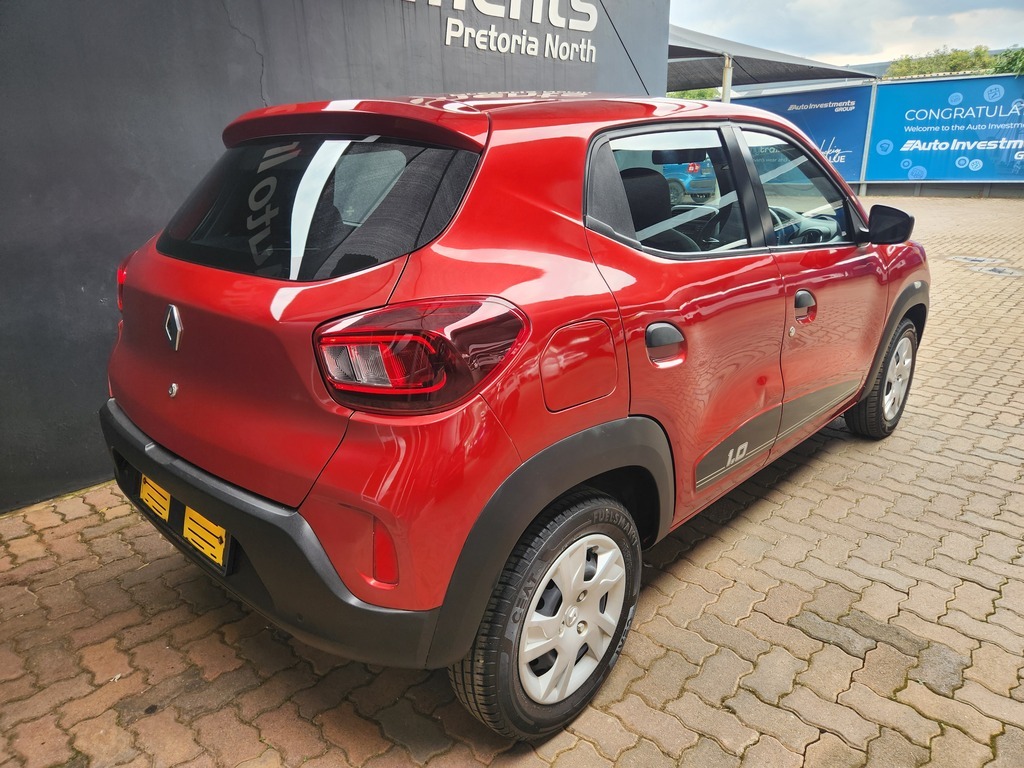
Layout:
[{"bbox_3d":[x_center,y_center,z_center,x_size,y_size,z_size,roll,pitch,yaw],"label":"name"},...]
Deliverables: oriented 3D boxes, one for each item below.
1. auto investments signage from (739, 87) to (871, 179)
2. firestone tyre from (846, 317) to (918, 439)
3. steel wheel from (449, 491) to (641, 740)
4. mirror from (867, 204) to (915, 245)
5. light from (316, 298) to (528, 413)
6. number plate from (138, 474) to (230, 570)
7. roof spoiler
[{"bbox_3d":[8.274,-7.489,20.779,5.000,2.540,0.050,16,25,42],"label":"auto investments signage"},{"bbox_3d":[1.769,-0.029,3.239,0.170,0.580,0.580,14,23,42],"label":"firestone tyre"},{"bbox_3d":[0.098,0.517,1.572,0.170,0.580,0.580,14,23,42],"label":"steel wheel"},{"bbox_3d":[1.389,-0.586,2.504,0.190,0.140,0.110,14,23,42],"label":"mirror"},{"bbox_3d":[-0.161,-0.079,1.274,0.230,0.180,0.340,14,23,42],"label":"light"},{"bbox_3d":[-0.783,0.292,1.602,0.485,0.105,0.015,14,9,42],"label":"number plate"},{"bbox_3d":[-0.491,-0.617,1.667,1.110,0.140,0.260,14,23,42],"label":"roof spoiler"}]

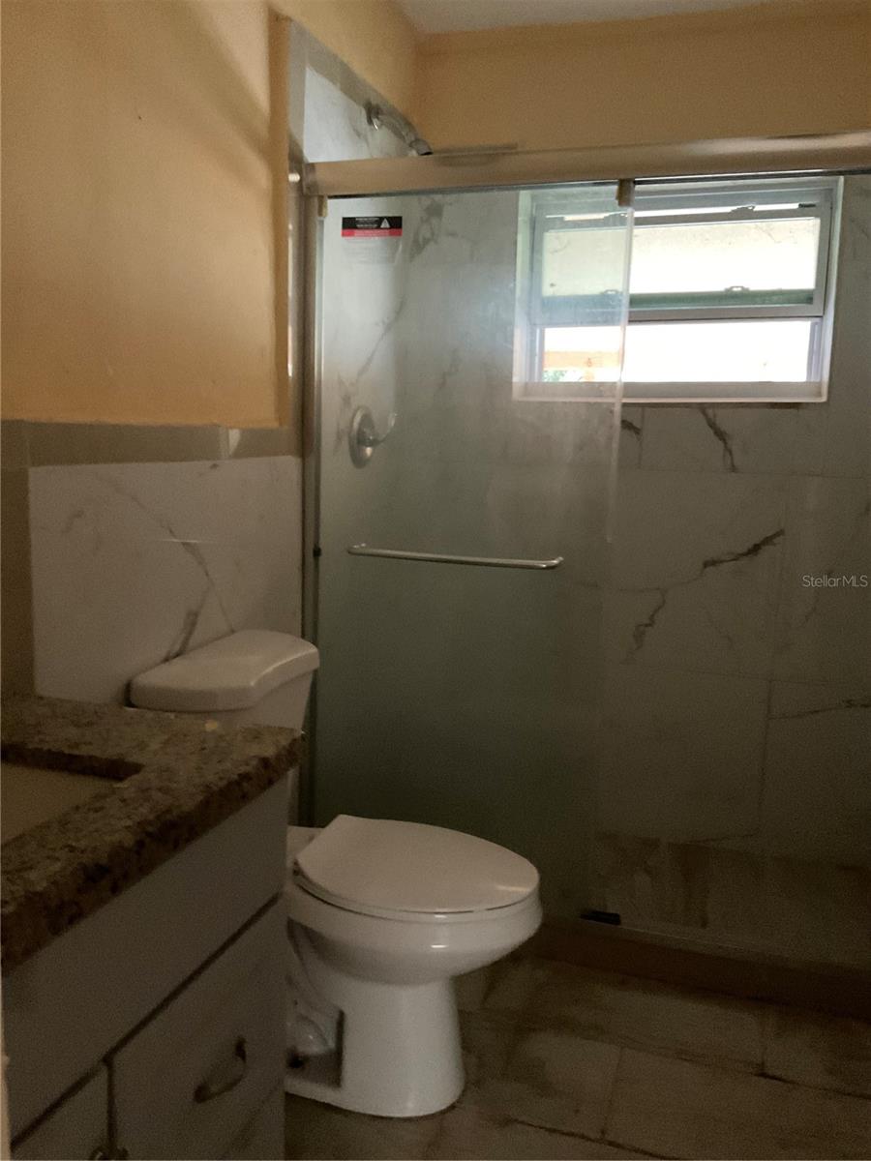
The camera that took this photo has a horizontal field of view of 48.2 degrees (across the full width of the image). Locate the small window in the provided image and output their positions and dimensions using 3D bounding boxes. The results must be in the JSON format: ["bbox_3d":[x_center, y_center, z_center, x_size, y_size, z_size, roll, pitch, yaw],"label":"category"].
[{"bbox_3d":[0.691,-0.837,2.876,0.903,0.613,0.119,4,9,17],"label":"small window"}]

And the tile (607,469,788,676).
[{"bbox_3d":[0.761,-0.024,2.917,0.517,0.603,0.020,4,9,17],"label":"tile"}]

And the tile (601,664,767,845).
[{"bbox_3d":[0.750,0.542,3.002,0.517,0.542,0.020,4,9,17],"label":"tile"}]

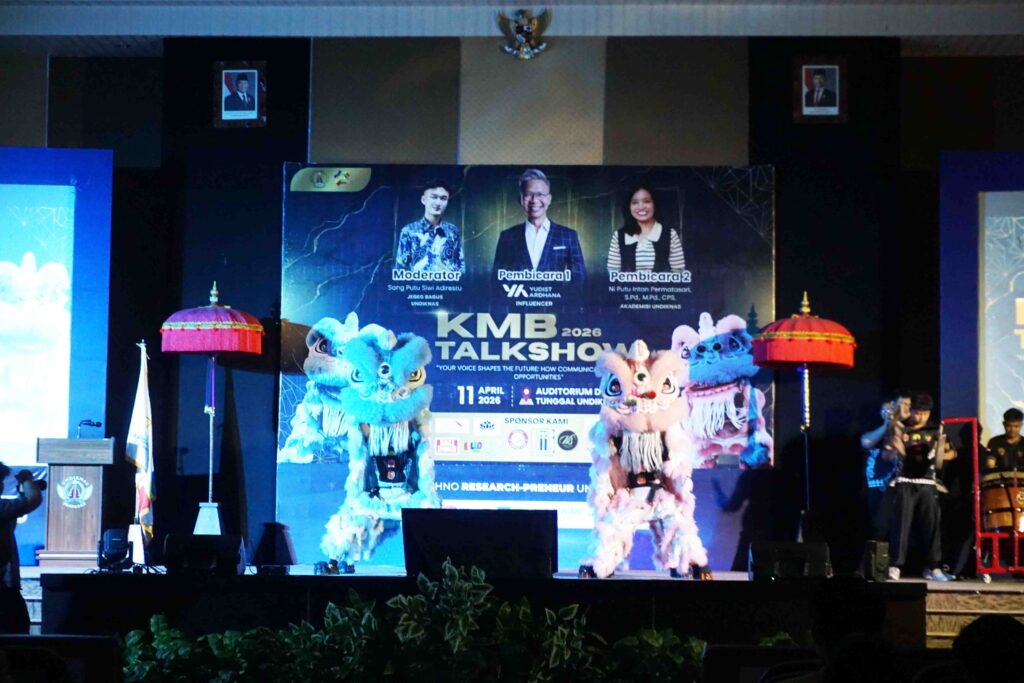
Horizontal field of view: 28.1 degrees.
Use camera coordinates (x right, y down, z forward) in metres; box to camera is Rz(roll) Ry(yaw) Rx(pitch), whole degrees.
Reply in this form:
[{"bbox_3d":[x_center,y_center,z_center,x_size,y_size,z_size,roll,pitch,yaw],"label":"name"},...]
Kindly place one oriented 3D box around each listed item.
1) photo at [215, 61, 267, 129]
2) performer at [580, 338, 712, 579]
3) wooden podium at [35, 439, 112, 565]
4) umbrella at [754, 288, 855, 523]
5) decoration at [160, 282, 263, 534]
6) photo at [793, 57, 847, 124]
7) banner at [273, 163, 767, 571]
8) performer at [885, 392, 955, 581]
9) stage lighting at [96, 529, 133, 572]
[{"bbox_3d":[-2.713,-2.473,20.483,0.535,0.675,0.050,0,-4,3],"label":"photo"},{"bbox_3d":[1.155,1.018,17.993,1.168,2.095,1.100,0,-4,3],"label":"performer"},{"bbox_3d":[-4.028,1.483,18.878,0.680,1.175,0.480,1,-4,-7],"label":"wooden podium"},{"bbox_3d":[2.674,0.840,18.710,0.959,2.585,0.959,0,-4,3],"label":"umbrella"},{"bbox_3d":[-2.760,0.767,18.948,0.953,2.640,0.953,0,-4,3],"label":"decoration"},{"bbox_3d":[3.045,-2.480,20.234,0.548,0.672,0.050,0,-4,3],"label":"photo"},{"bbox_3d":[0.137,0.232,19.916,4.806,3.912,0.120,0,-4,3],"label":"banner"},{"bbox_3d":[3.625,1.283,18.265,0.633,1.660,0.450,0,-4,3],"label":"performer"},{"bbox_3d":[-3.361,1.792,17.525,0.304,0.380,0.300,0,-4,3],"label":"stage lighting"}]

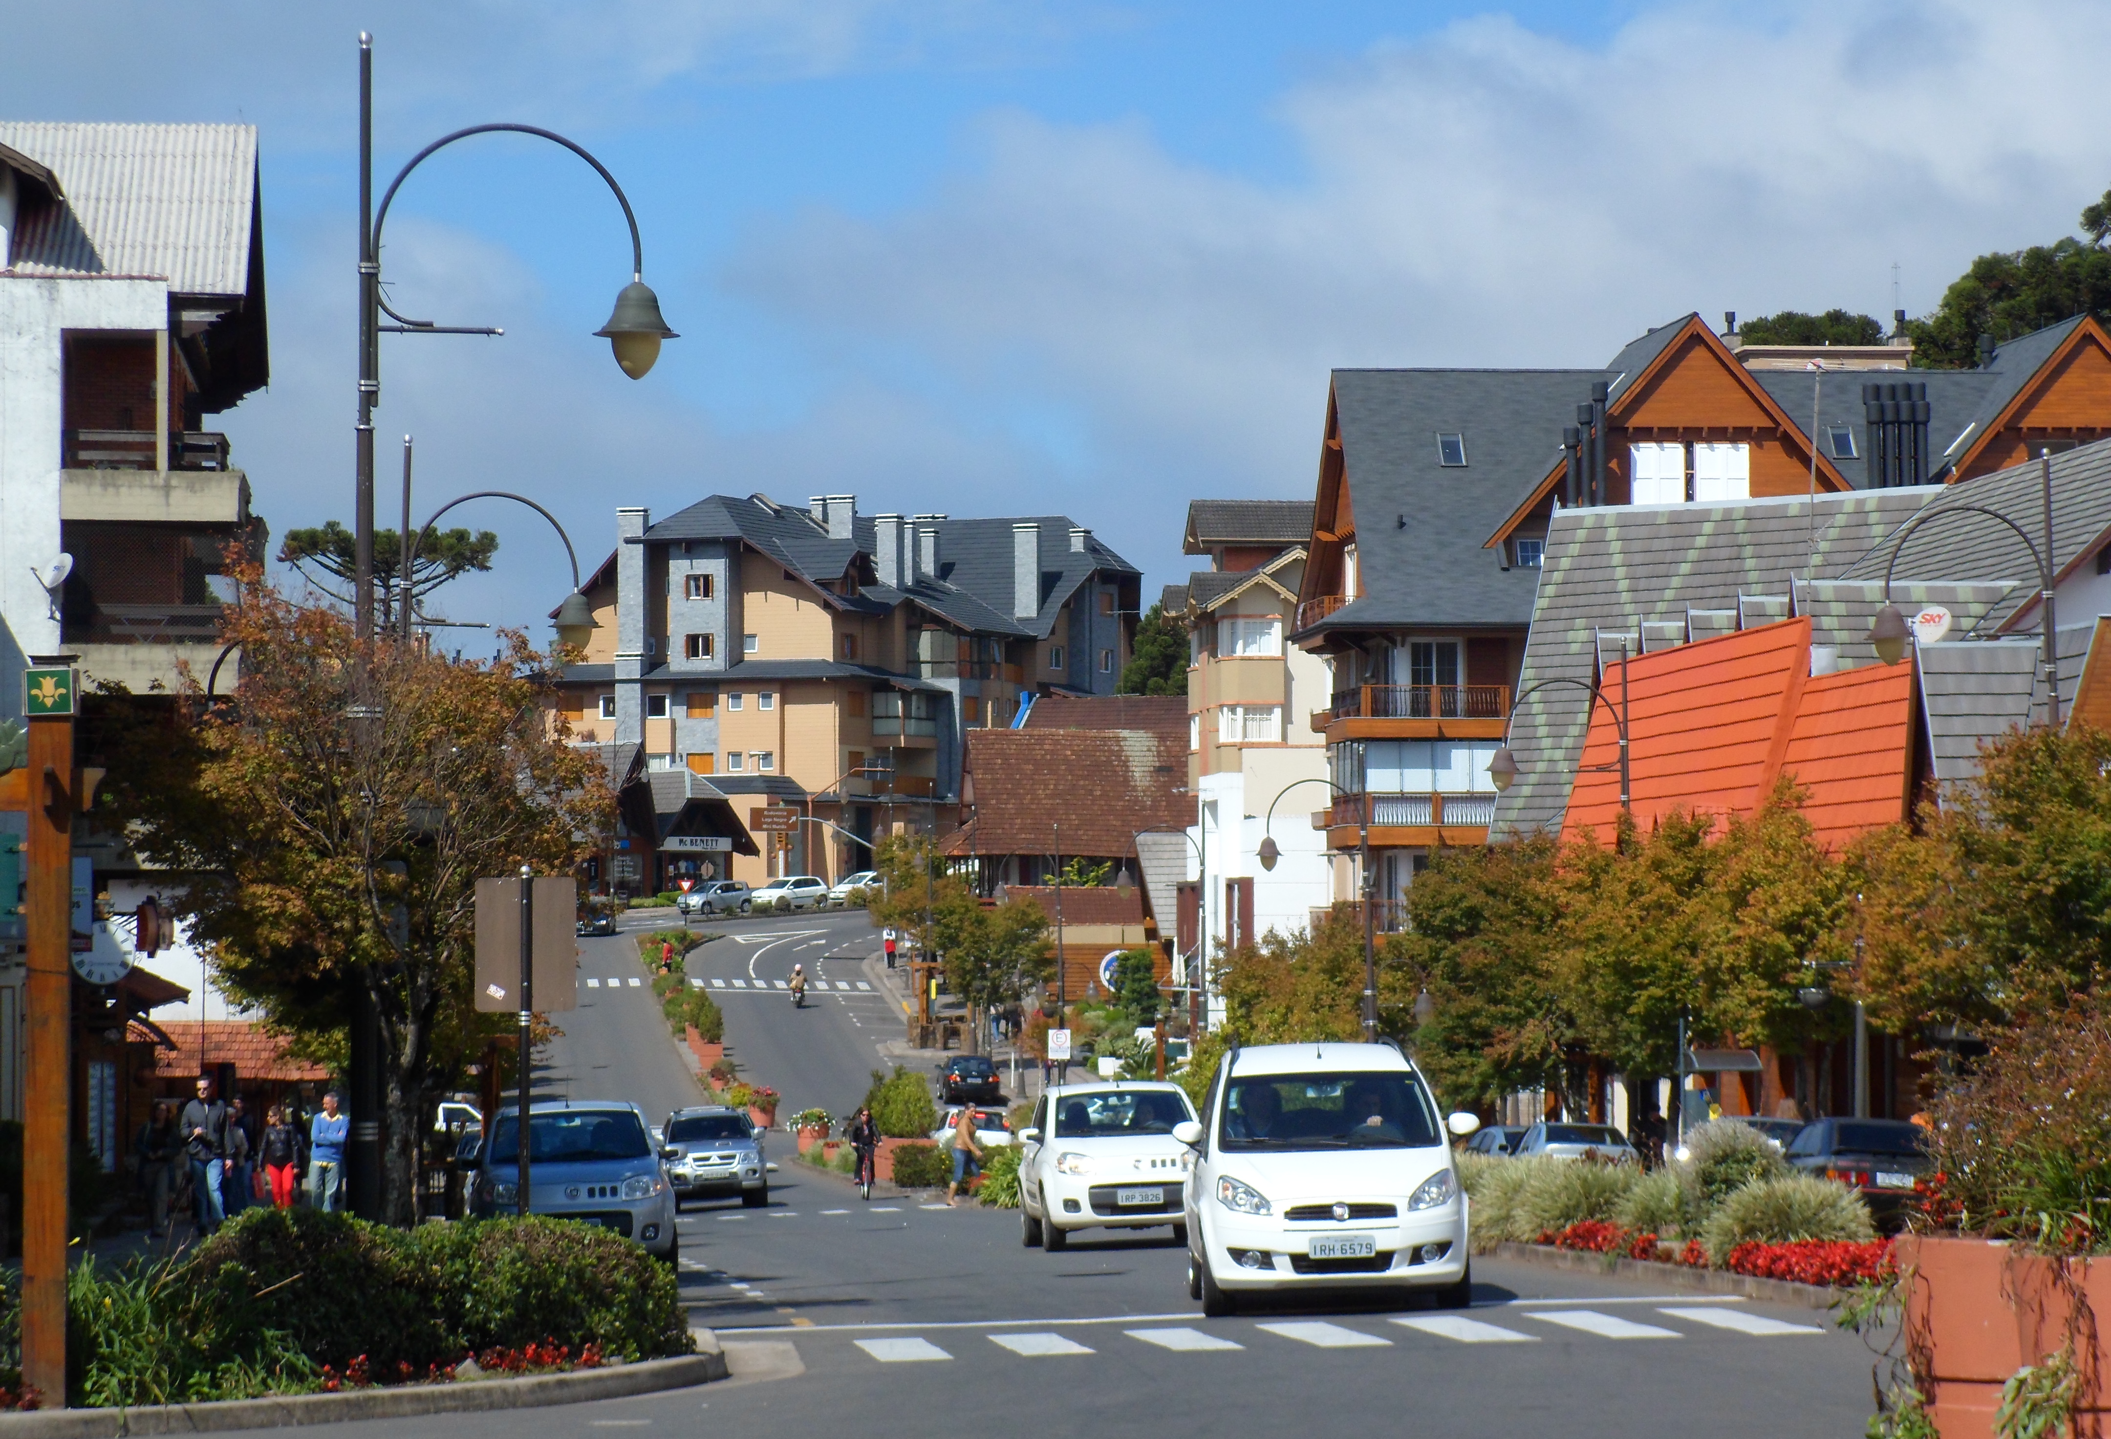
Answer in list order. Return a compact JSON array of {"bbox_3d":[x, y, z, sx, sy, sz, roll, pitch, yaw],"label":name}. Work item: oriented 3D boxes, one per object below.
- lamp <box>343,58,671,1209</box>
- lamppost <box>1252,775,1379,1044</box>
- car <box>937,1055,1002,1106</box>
[{"bbox_3d":[-4.450,-0.550,52.200,2.720,10.100,0.700,0,-3,-7],"label":"lamp"},{"bbox_3d":[4.987,4.861,121.000,2.400,8.400,0.550,0,-2,-3],"label":"lamppost"},{"bbox_3d":[-2.810,11.790,208.300,1.740,1.470,4.500,0,1,-5],"label":"car"}]

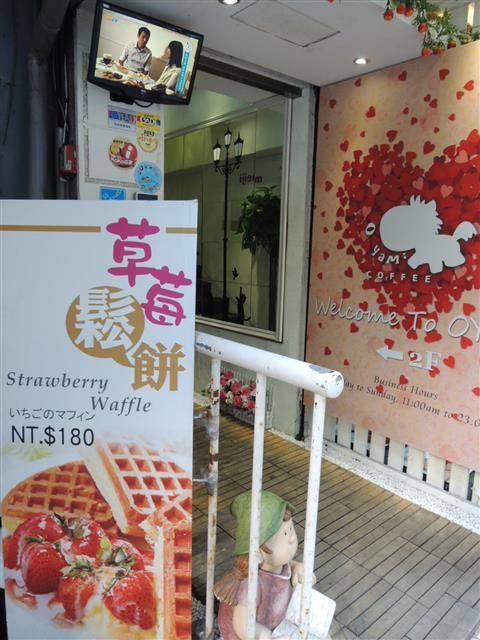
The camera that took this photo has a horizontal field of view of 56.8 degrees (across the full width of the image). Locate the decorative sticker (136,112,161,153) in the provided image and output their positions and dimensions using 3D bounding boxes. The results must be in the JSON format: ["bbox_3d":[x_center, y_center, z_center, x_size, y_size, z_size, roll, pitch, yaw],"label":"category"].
[{"bbox_3d":[-0.474,-0.978,2.320,0.134,0.200,0.010,-7,13,-39],"label":"decorative sticker"}]

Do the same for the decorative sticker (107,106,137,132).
[{"bbox_3d":[-0.587,-1.003,2.220,0.151,0.099,0.010,-7,13,-39],"label":"decorative sticker"}]

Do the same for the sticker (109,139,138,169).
[{"bbox_3d":[-0.589,-0.842,2.251,0.155,0.157,0.010,-7,13,-39],"label":"sticker"}]

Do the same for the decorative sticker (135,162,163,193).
[{"bbox_3d":[-0.484,-0.756,2.357,0.161,0.165,0.010,-7,13,-39],"label":"decorative sticker"}]

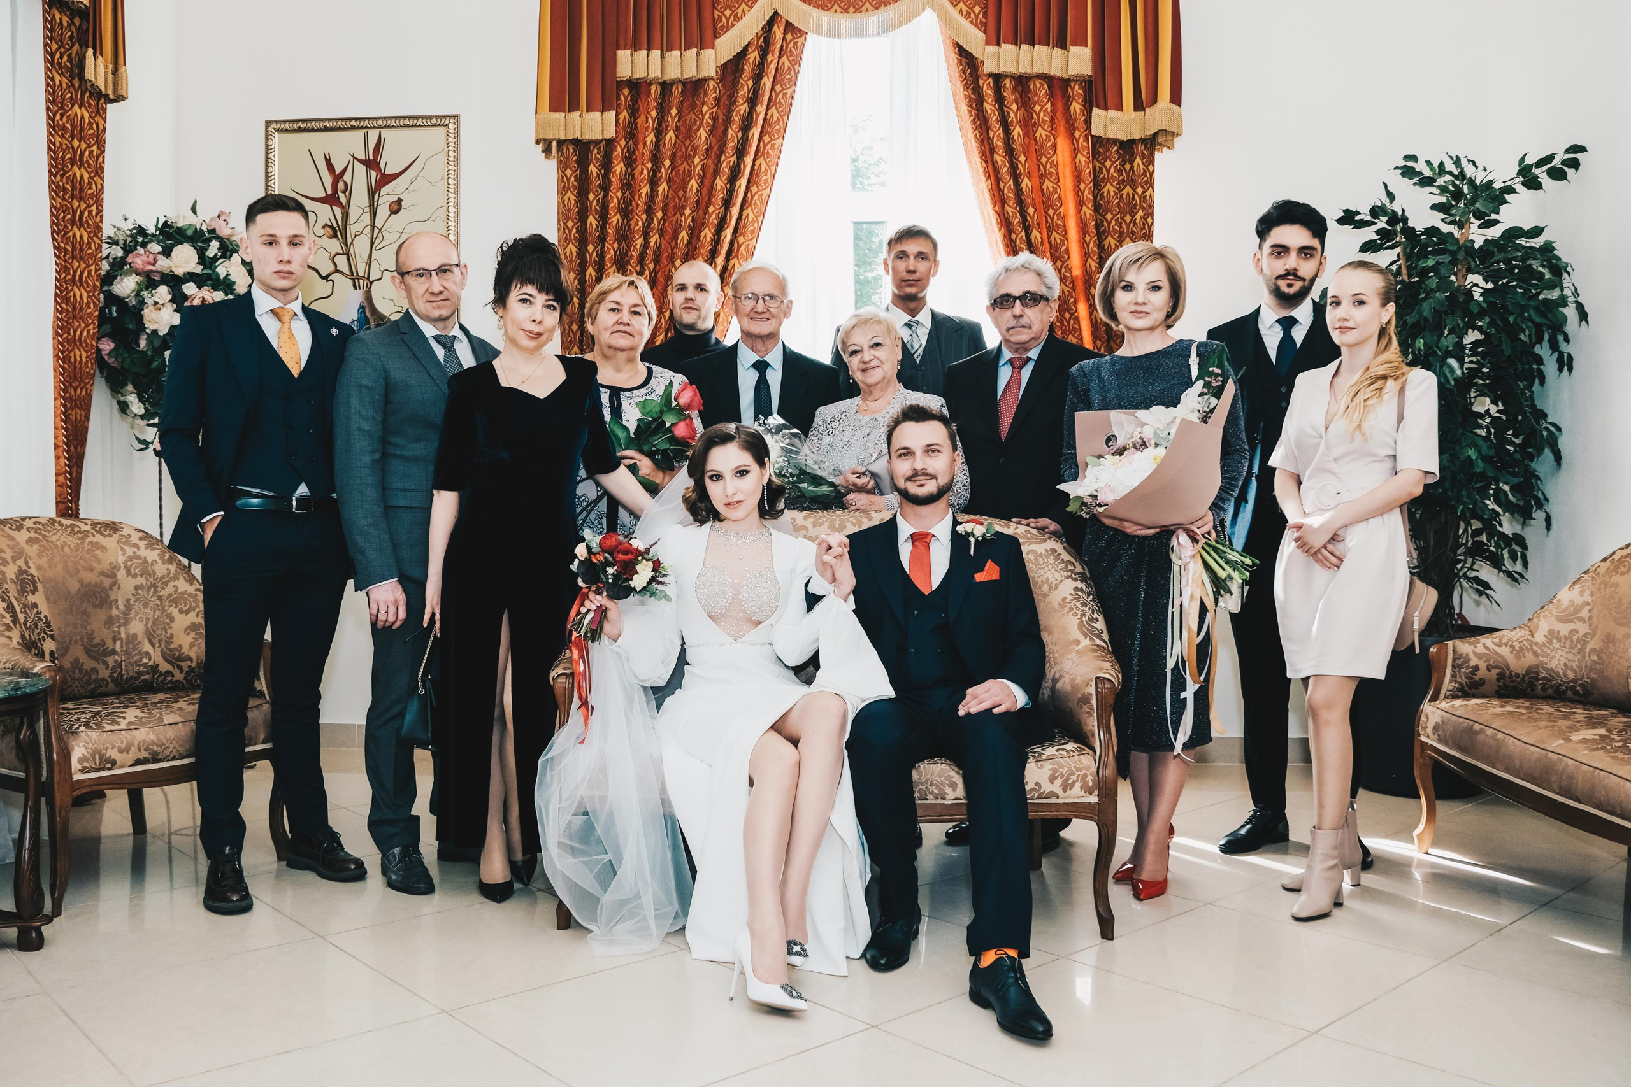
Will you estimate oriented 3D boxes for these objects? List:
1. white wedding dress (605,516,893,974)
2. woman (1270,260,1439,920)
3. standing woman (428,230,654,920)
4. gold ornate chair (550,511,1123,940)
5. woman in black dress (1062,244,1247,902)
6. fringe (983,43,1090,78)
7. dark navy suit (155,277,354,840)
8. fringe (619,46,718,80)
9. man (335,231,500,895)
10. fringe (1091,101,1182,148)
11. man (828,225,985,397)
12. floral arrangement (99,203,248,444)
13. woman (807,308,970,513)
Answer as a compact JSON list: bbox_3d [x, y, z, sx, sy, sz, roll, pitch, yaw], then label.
[{"bbox_3d":[-0.165,0.420,2.840,0.690,0.975,0.650,0,0,-6],"label":"white wedding dress"},{"bbox_3d":[1.400,0.090,3.180,0.440,1.655,0.360,0,0,38],"label":"woman"},{"bbox_3d":[-0.750,0.040,3.300,0.600,1.760,0.380,0,0,-12],"label":"standing woman"},{"bbox_3d":[0.060,0.415,3.210,1.370,1.000,0.740,0,0,4],"label":"gold ornate chair"},{"bbox_3d":[0.915,0.050,3.330,0.520,1.735,0.440,0,0,19],"label":"woman in black dress"},{"bbox_3d":[0.905,-1.980,5.000,0.440,0.147,0.090,0,0,6],"label":"fringe"},{"bbox_3d":[-1.465,0.080,3.210,0.500,1.480,0.340,0,0,-40],"label":"dark navy suit"},{"bbox_3d":[-0.610,-1.995,5.100,0.415,0.145,0.110,0,0,3],"label":"fringe"},{"bbox_3d":[-1.110,0.020,3.410,0.510,1.790,0.340,0,0,-34],"label":"man"},{"bbox_3d":[1.285,-1.685,4.950,0.360,0.155,0.150,0,0,4],"label":"fringe"},{"bbox_3d":[0.295,-0.030,3.900,0.520,1.910,0.330,0,0,3],"label":"man"},{"bbox_3d":[-2.540,-0.880,4.880,0.600,0.930,0.380,0,0,-14],"label":"floral arrangement"},{"bbox_3d":[0.223,0.100,3.720,0.520,1.640,0.360,0,0,9],"label":"woman"}]

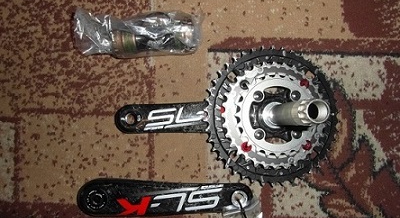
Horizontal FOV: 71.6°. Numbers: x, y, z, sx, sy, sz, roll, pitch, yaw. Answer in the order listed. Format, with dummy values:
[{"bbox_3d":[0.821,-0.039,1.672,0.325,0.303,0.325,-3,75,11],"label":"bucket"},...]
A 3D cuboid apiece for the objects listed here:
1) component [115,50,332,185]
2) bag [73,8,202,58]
[{"bbox_3d":[0.040,0.008,0.295,0.280,0.135,0.175,-1,88,-3],"label":"component"},{"bbox_3d":[-0.076,-0.093,0.336,0.160,0.045,0.062,-2,89,-1],"label":"bag"}]

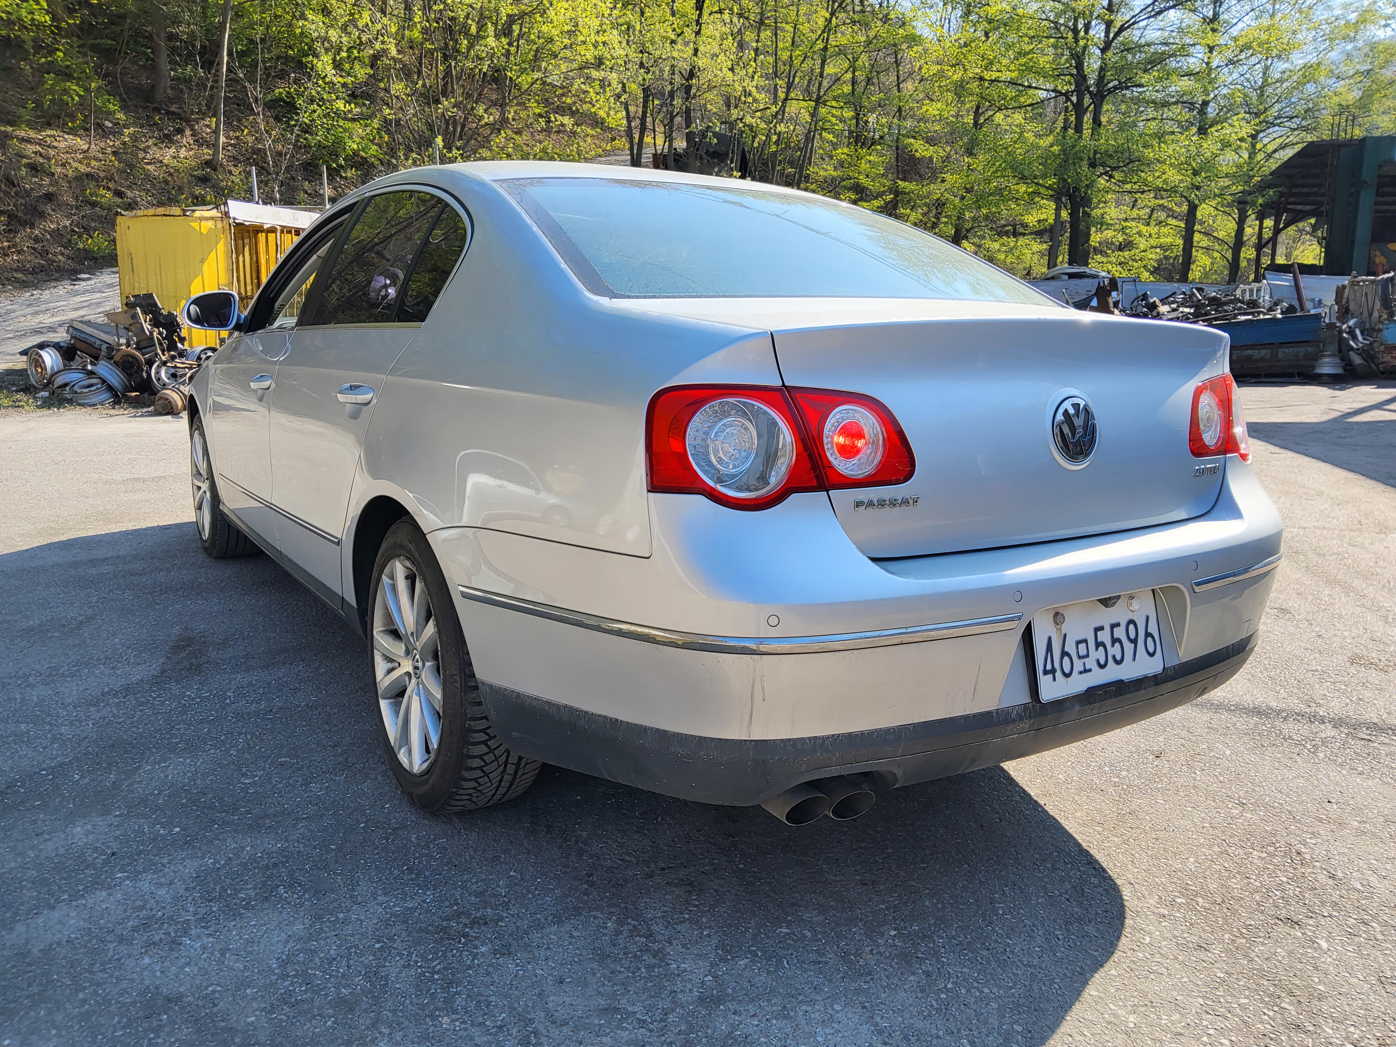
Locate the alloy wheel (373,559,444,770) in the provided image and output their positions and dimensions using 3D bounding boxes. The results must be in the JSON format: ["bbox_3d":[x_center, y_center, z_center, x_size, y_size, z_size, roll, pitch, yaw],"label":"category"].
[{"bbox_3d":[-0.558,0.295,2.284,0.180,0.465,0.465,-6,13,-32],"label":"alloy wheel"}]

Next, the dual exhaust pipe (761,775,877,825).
[{"bbox_3d":[0.182,0.422,1.697,0.180,0.075,0.140,-6,13,-32],"label":"dual exhaust pipe"}]

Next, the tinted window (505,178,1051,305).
[{"bbox_3d":[0.176,-0.677,2.441,1.240,0.090,0.820,-6,35,-32],"label":"tinted window"}]

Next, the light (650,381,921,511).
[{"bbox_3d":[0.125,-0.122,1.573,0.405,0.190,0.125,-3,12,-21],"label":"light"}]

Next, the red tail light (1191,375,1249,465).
[{"bbox_3d":[1.056,-0.216,2.163,0.405,0.190,0.125,-9,15,-43],"label":"red tail light"}]

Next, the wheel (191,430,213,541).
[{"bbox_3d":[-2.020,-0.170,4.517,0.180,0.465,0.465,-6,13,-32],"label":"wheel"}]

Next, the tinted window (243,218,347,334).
[{"bbox_3d":[-1.237,-0.762,3.196,0.060,0.390,0.780,29,-6,-34],"label":"tinted window"}]

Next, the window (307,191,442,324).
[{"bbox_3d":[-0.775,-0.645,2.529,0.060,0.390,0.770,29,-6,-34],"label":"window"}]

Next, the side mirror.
[{"bbox_3d":[-1.629,-0.714,3.508,0.190,0.140,0.130,-6,13,-32],"label":"side mirror"}]

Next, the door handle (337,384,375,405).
[{"bbox_3d":[-0.745,-0.281,2.293,0.055,0.050,0.220,-6,13,-32],"label":"door handle"}]

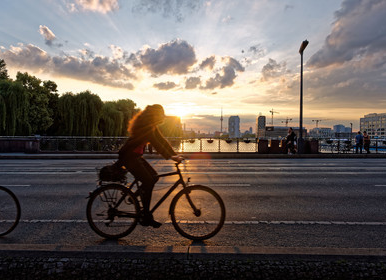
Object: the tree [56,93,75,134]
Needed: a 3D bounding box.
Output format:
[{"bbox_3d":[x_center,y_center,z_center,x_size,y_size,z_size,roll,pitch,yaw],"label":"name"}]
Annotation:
[{"bbox_3d":[-31.600,-4.100,70.000,7.000,16.000,7.500,0,1,0],"label":"tree"}]

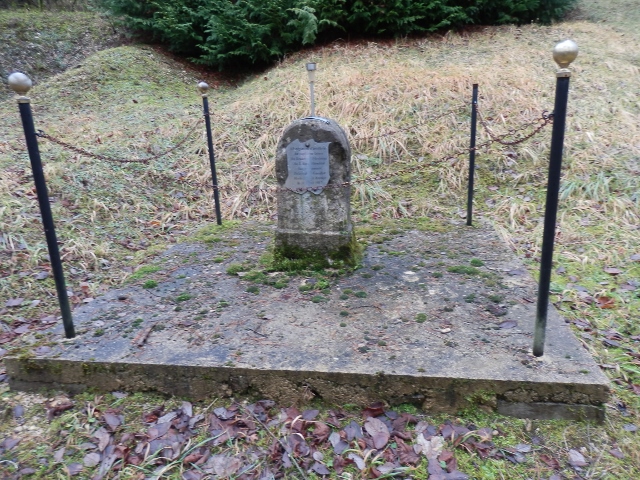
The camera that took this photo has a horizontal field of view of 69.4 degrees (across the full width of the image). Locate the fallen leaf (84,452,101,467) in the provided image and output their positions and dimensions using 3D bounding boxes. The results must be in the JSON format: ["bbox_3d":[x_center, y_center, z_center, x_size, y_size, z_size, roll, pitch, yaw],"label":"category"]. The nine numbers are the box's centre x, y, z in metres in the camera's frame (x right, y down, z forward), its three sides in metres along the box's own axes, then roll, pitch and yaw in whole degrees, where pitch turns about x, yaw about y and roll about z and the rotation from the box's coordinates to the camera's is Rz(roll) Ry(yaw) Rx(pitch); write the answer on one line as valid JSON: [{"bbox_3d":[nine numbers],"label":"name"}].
[{"bbox_3d":[-0.883,0.845,1.793,0.055,0.020,0.082,-13,19,-33],"label":"fallen leaf"}]

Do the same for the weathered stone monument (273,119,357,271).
[{"bbox_3d":[-0.047,-0.367,3.358,0.579,1.025,0.267,1,16,14],"label":"weathered stone monument"}]

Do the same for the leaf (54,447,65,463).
[{"bbox_3d":[-1.007,0.824,1.787,0.039,0.012,0.063,-5,18,-5],"label":"leaf"}]

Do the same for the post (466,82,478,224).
[{"bbox_3d":[1.232,-0.664,3.723,0.044,1.115,0.044,0,15,9],"label":"post"}]

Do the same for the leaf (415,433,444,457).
[{"bbox_3d":[0.401,0.751,1.693,0.110,0.030,0.110,2,23,14],"label":"leaf"}]

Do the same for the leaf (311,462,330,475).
[{"bbox_3d":[0.001,0.812,1.653,0.069,0.015,0.045,-10,19,-22],"label":"leaf"}]

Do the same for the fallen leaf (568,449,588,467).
[{"bbox_3d":[0.898,0.757,1.609,0.062,0.020,0.078,-9,22,-10],"label":"fallen leaf"}]

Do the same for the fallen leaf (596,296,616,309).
[{"bbox_3d":[1.659,0.348,2.669,0.085,0.040,0.128,7,18,31],"label":"fallen leaf"}]

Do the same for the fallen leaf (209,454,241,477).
[{"bbox_3d":[-0.348,0.816,1.691,0.123,0.020,0.086,0,18,10],"label":"fallen leaf"}]

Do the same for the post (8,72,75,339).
[{"bbox_3d":[-1.258,-0.116,2.127,0.083,1.233,0.083,0,15,9],"label":"post"}]

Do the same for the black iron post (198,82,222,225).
[{"bbox_3d":[-1.002,-0.779,4.318,0.085,1.315,0.085,0,15,9],"label":"black iron post"}]

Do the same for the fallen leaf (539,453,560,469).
[{"bbox_3d":[0.856,0.803,1.698,0.048,0.030,0.071,-8,17,-20],"label":"fallen leaf"}]

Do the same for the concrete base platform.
[{"bbox_3d":[0.002,0.267,3.114,2.611,0.174,2.410,0,18,9],"label":"concrete base platform"}]

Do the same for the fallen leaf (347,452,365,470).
[{"bbox_3d":[0.140,0.811,1.709,0.035,0.025,0.079,-12,18,-29],"label":"fallen leaf"}]

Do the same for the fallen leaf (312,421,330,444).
[{"bbox_3d":[0.004,0.740,1.777,0.070,0.035,0.100,-7,26,-10],"label":"fallen leaf"}]

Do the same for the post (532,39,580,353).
[{"bbox_3d":[0.956,-0.116,1.908,0.085,1.318,0.085,0,15,9],"label":"post"}]

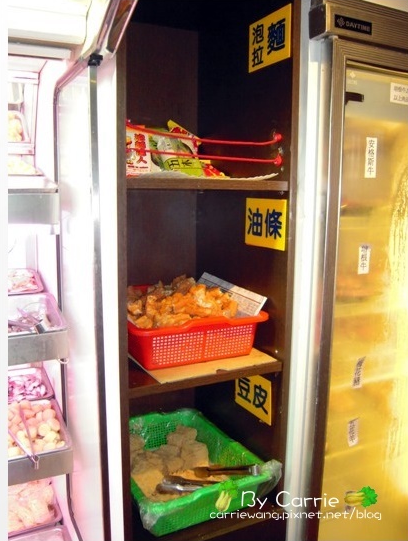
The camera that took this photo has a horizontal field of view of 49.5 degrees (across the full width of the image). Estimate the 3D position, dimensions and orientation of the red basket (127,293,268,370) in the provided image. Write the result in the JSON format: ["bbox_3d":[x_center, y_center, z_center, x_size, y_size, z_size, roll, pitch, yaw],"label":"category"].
[{"bbox_3d":[-0.075,0.140,1.153,0.329,0.114,0.382,-3,8,-26],"label":"red basket"}]

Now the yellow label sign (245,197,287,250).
[{"bbox_3d":[0.148,-0.113,1.066,0.006,0.113,0.163,-4,9,-28],"label":"yellow label sign"}]

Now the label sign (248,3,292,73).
[{"bbox_3d":[0.149,-0.526,1.014,0.006,0.110,0.160,-4,9,-28],"label":"label sign"}]

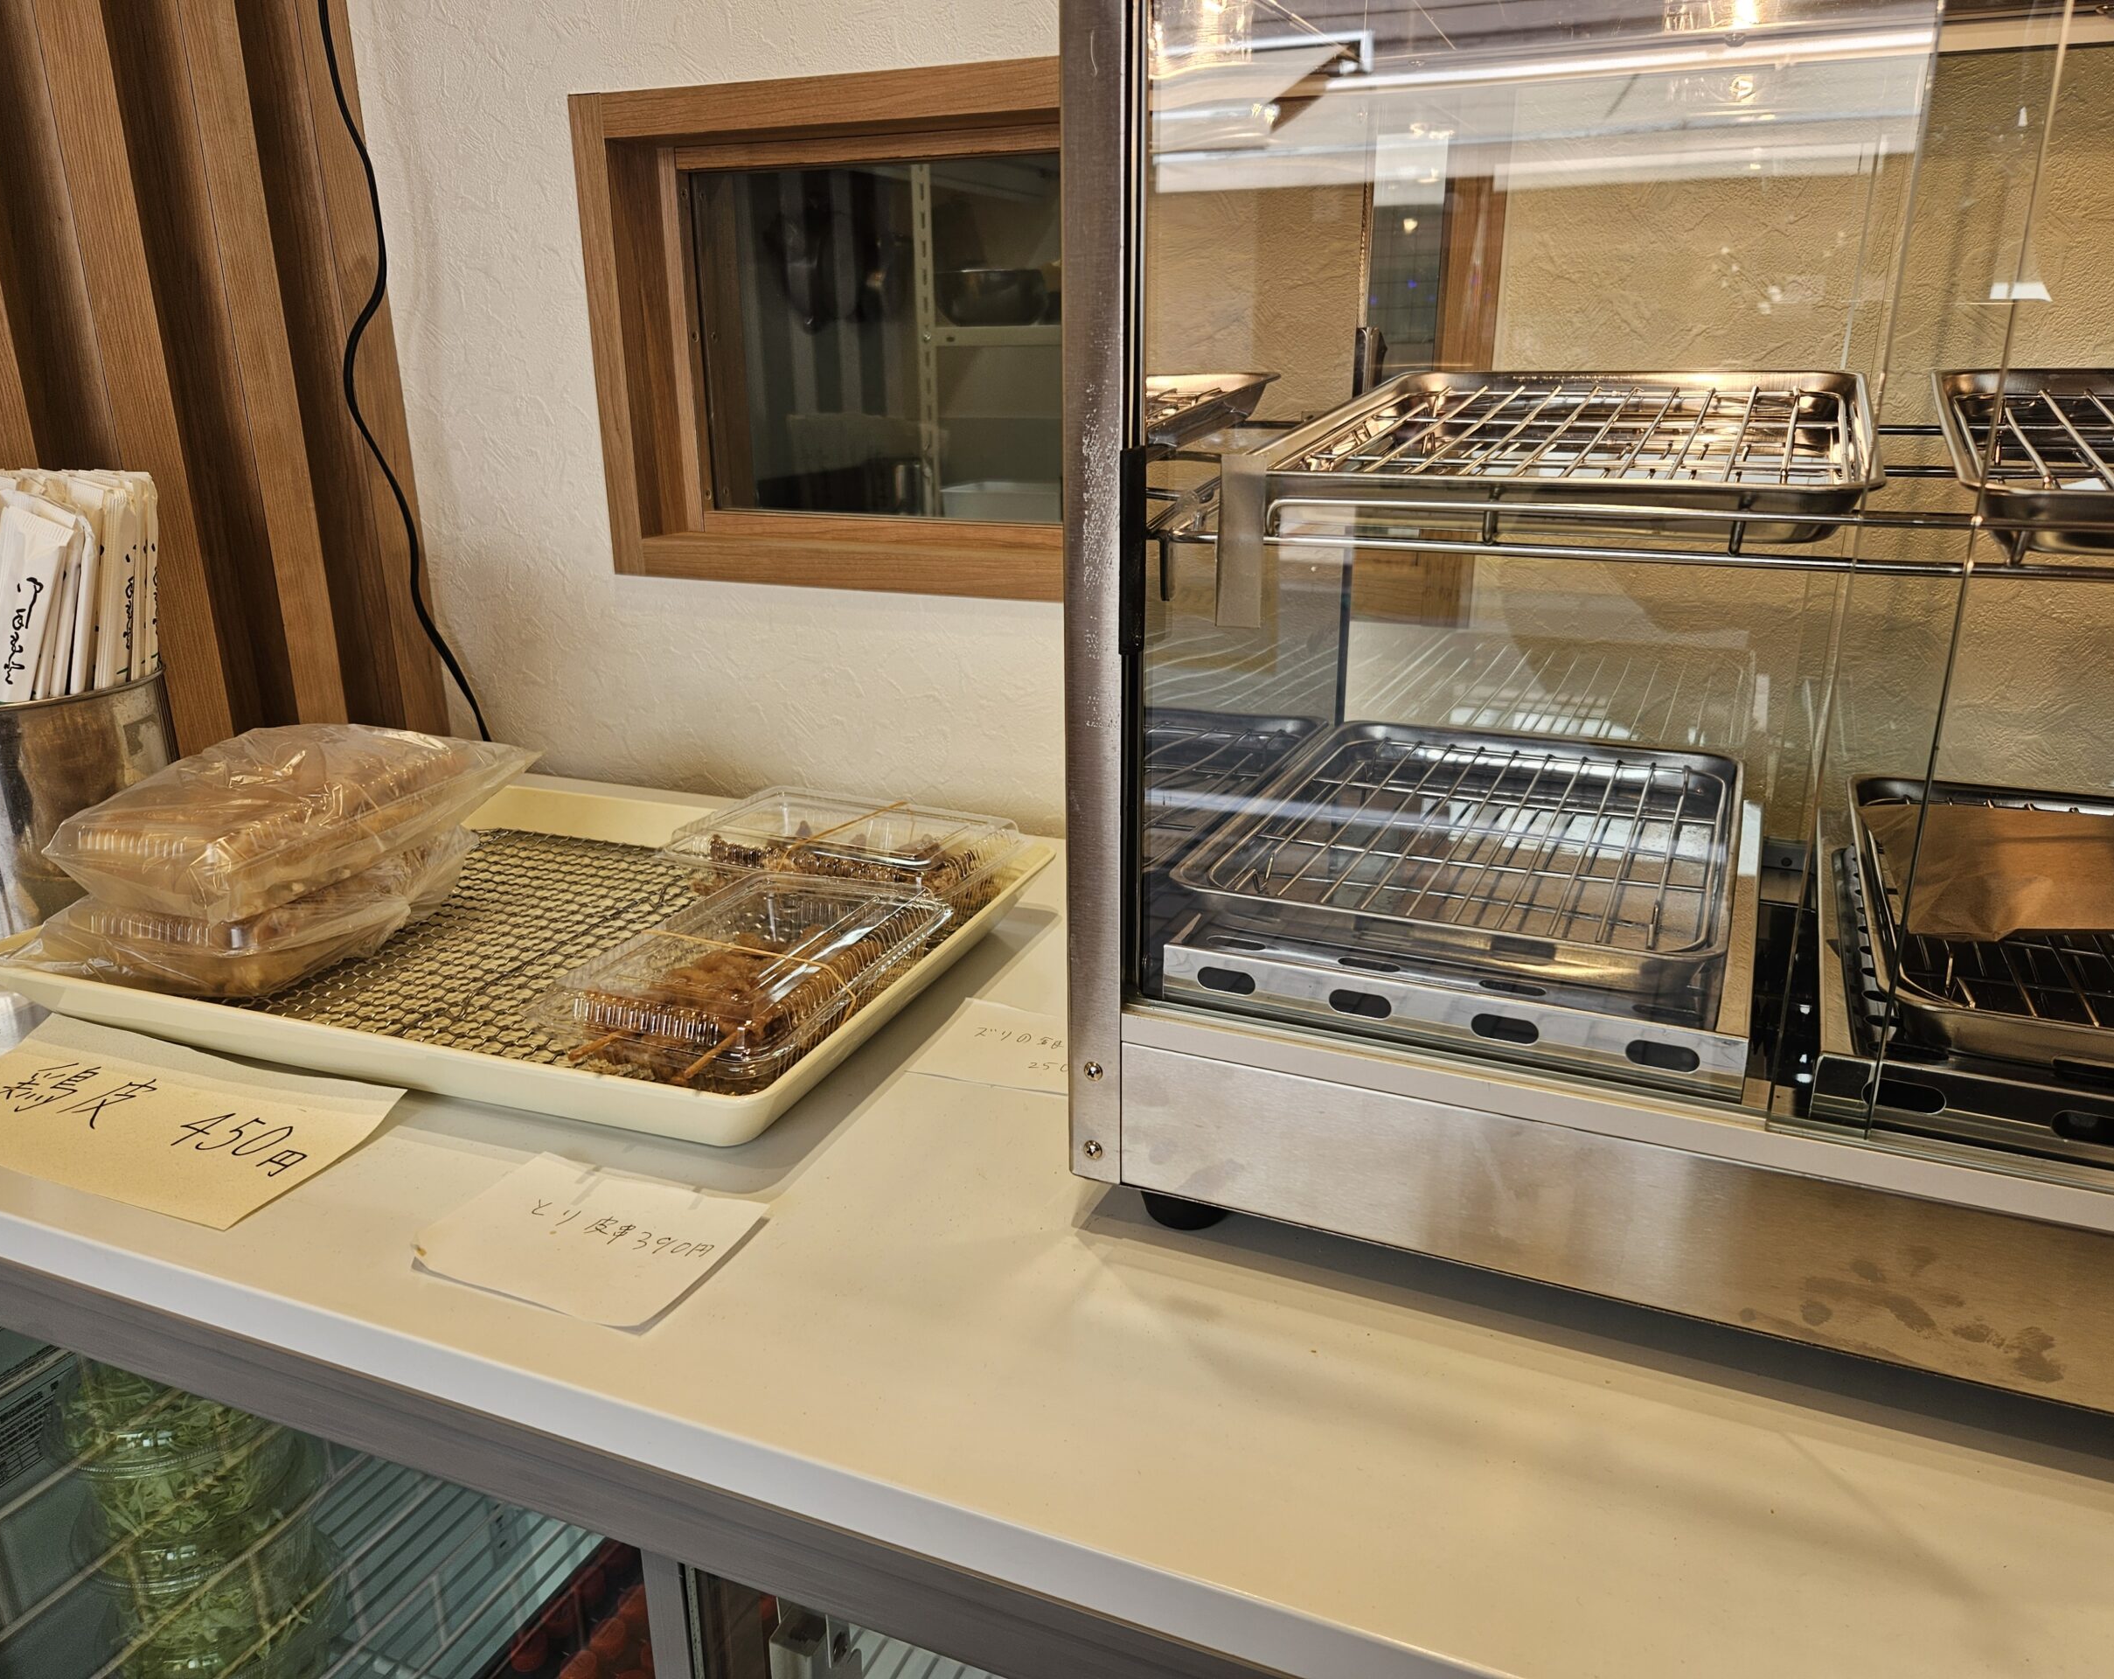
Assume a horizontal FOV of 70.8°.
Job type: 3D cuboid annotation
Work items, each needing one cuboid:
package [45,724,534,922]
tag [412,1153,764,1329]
[{"bbox_3d":[-0.379,-0.019,0.760,0.124,0.048,0.199,5,19,16],"label":"package"},{"bbox_3d":[-0.165,0.140,0.529,0.101,0.005,0.075,7,20,21],"label":"tag"}]

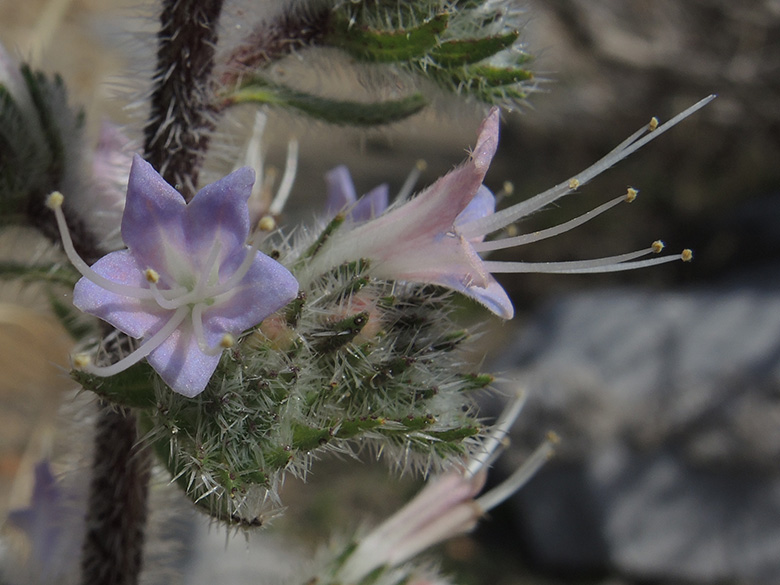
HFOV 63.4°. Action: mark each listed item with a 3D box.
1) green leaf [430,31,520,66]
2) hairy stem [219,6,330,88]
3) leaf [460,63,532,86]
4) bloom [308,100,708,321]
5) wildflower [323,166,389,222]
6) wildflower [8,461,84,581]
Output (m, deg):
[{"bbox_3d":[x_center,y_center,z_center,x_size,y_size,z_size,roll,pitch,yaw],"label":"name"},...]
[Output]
[{"bbox_3d":[0.009,-0.026,0.066,0.009,0.004,0.004,0,10,0],"label":"green leaf"},{"bbox_3d":[-0.013,-0.027,0.070,0.013,0.005,0.005,-30,0,0],"label":"hairy stem"},{"bbox_3d":[0.011,-0.023,0.067,0.008,0.003,0.003,0,10,0],"label":"leaf"},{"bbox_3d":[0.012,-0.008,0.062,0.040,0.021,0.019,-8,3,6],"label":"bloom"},{"bbox_3d":[-0.004,-0.012,0.080,0.009,0.009,0.008,-2,10,-13],"label":"wildflower"},{"bbox_3d":[-0.052,0.034,0.095,0.011,0.018,0.012,3,10,18],"label":"wildflower"}]

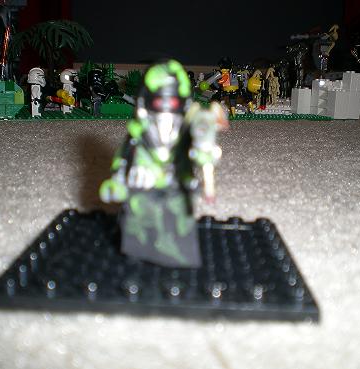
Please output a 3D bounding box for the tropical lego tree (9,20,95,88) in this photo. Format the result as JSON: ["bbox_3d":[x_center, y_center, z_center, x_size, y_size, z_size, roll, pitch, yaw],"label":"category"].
[{"bbox_3d":[-0.134,-0.123,0.565,0.085,0.095,0.085,-2,12,-17],"label":"tropical lego tree"}]

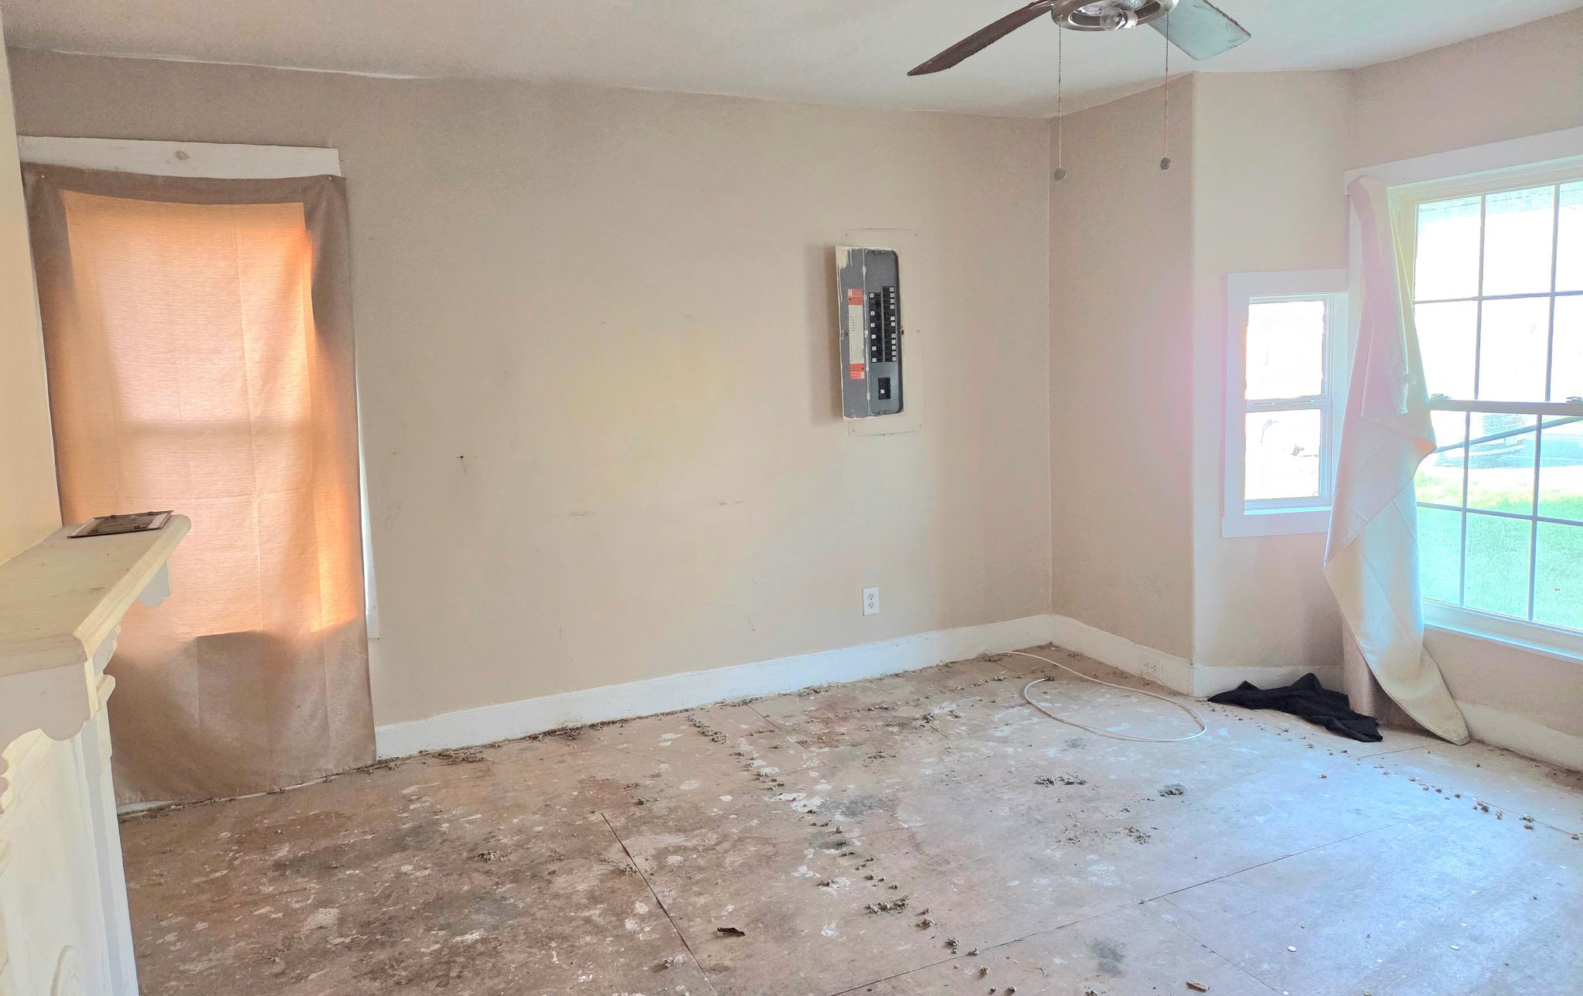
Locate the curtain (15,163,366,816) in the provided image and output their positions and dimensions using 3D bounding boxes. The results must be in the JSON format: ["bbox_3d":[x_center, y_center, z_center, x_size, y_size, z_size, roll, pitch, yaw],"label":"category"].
[{"bbox_3d":[-1.947,-0.040,3.610,0.960,2.120,0.070,-5,8,-23],"label":"curtain"}]

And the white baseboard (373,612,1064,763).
[{"bbox_3d":[-0.149,0.773,4.532,3.084,0.140,0.025,-5,8,-23],"label":"white baseboard"}]

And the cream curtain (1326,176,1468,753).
[{"bbox_3d":[2.133,-0.159,3.708,0.170,1.970,0.510,-5,8,-23],"label":"cream curtain"}]

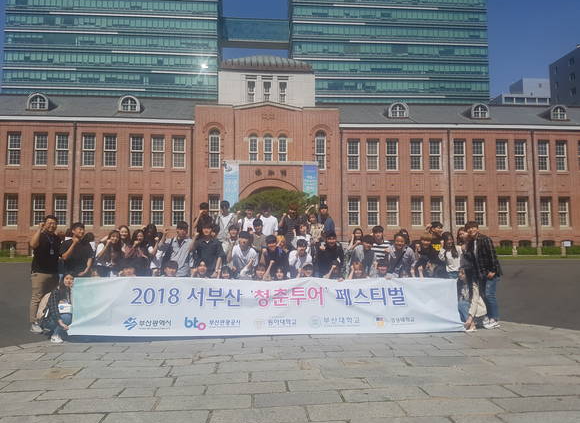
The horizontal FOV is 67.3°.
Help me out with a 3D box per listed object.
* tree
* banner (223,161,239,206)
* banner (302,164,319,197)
[{"bbox_3d":[-0.611,0.875,18.372,3.700,3.500,3.500,0,-4,-3],"label":"tree"},{"bbox_3d":[-3.956,-1.582,29.468,1.050,3.600,0.050,0,-4,-3],"label":"banner"},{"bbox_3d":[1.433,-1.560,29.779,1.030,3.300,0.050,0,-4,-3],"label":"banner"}]

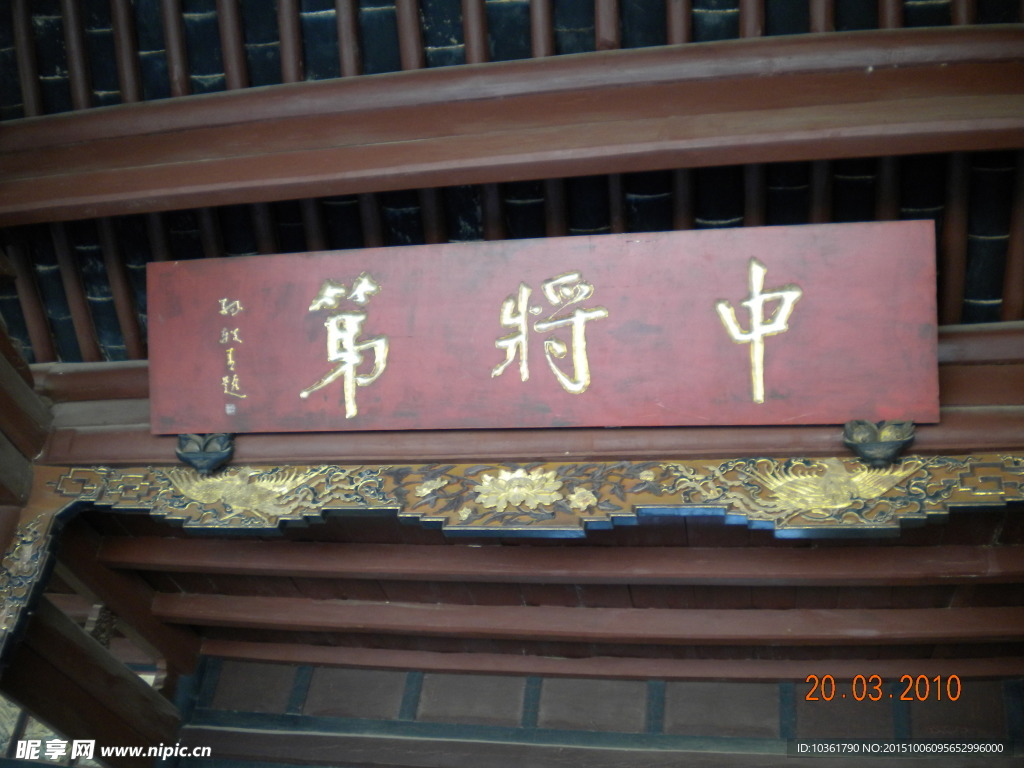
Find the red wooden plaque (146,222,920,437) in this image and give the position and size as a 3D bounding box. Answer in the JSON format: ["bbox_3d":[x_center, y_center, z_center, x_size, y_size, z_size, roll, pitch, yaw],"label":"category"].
[{"bbox_3d":[-0.001,-0.148,3.250,2.500,0.579,0.050,-1,0,13],"label":"red wooden plaque"}]

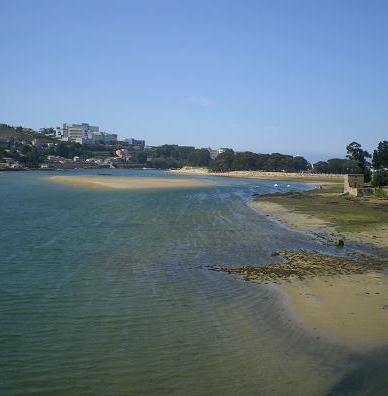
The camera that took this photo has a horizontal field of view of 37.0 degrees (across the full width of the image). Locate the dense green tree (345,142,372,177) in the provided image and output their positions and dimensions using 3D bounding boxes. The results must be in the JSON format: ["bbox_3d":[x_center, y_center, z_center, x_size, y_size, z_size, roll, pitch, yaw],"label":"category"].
[{"bbox_3d":[61.210,-13.540,215.000,8.900,14.840,8.900,0,4,0],"label":"dense green tree"}]

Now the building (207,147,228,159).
[{"bbox_3d":[22.710,-40.340,560.000,19.320,15.940,18.000,0,4,0],"label":"building"}]

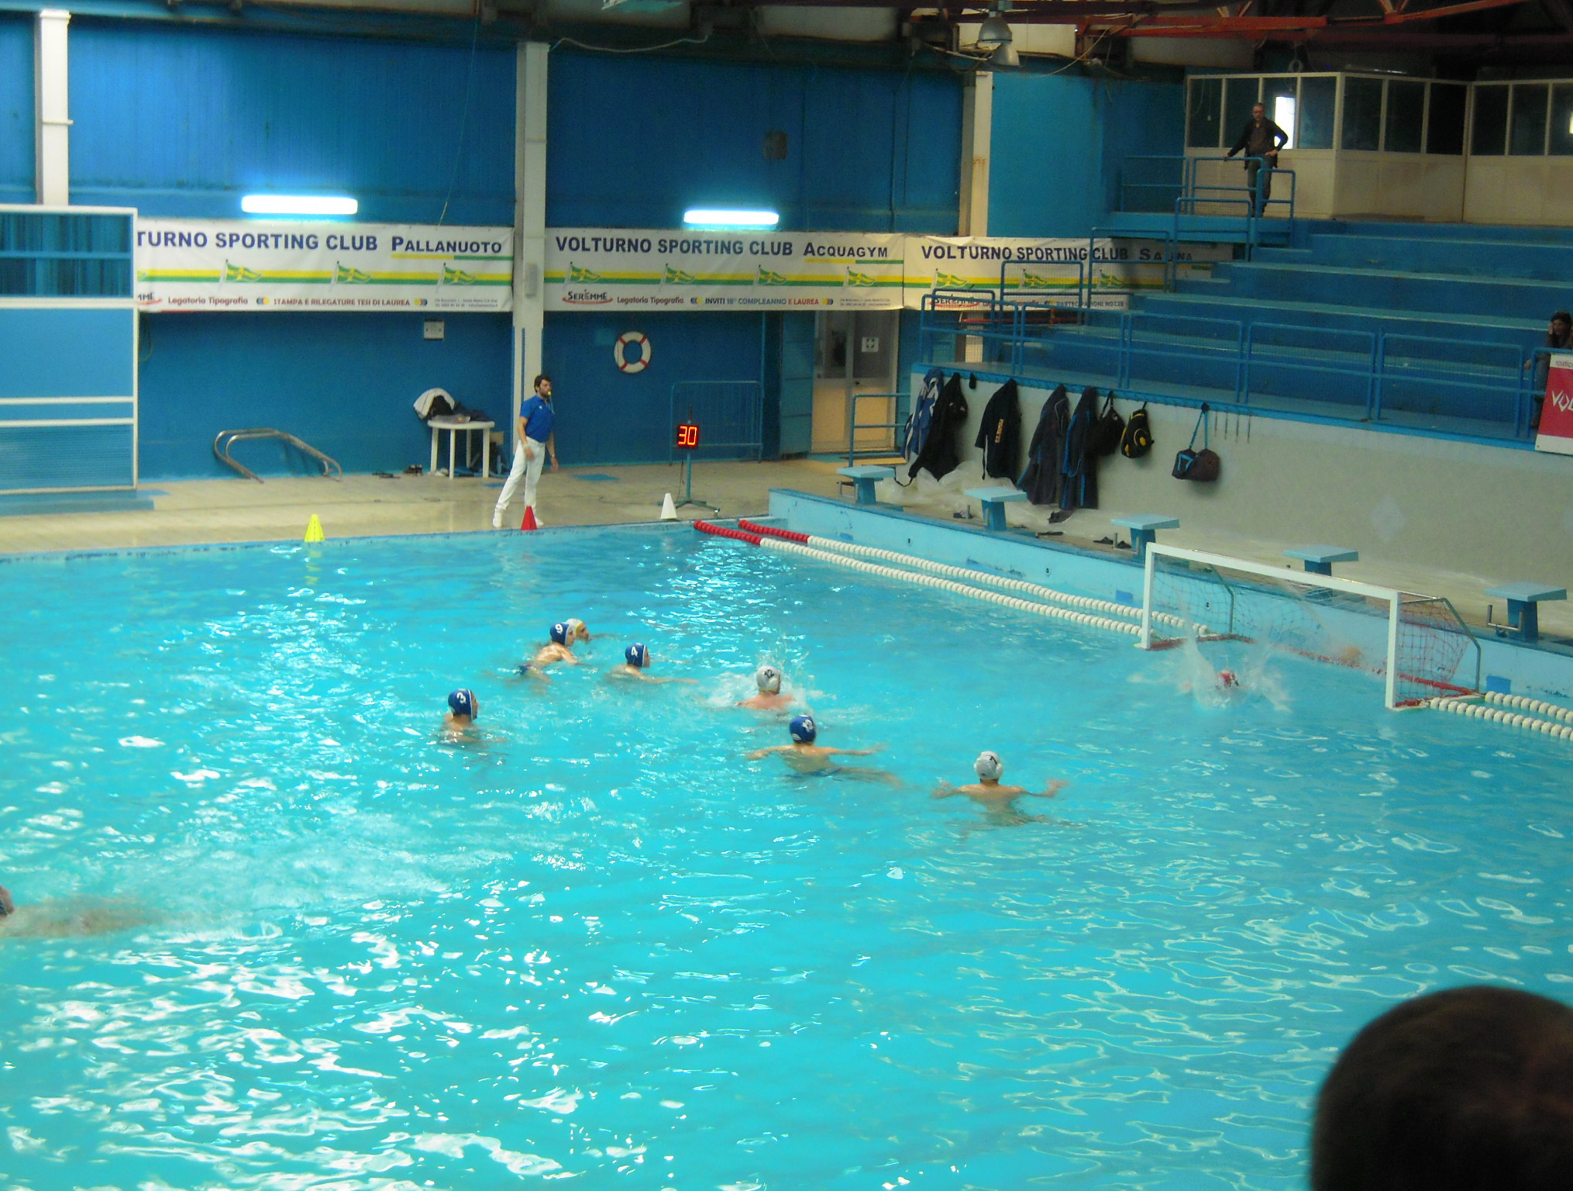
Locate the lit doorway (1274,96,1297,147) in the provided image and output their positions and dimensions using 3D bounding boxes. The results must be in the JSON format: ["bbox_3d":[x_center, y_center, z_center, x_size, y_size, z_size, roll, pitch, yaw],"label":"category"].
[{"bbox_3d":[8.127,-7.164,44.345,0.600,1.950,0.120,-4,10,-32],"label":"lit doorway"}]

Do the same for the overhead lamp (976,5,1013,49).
[{"bbox_3d":[2.634,-7.187,34.200,0.440,0.530,0.440,2,9,0],"label":"overhead lamp"}]

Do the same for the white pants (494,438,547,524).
[{"bbox_3d":[-3.077,-1.328,31.302,0.480,1.035,0.400,6,10,25],"label":"white pants"}]

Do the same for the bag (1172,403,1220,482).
[{"bbox_3d":[4.505,-1.684,29.700,0.300,0.829,0.393,-4,10,-32],"label":"bag"}]

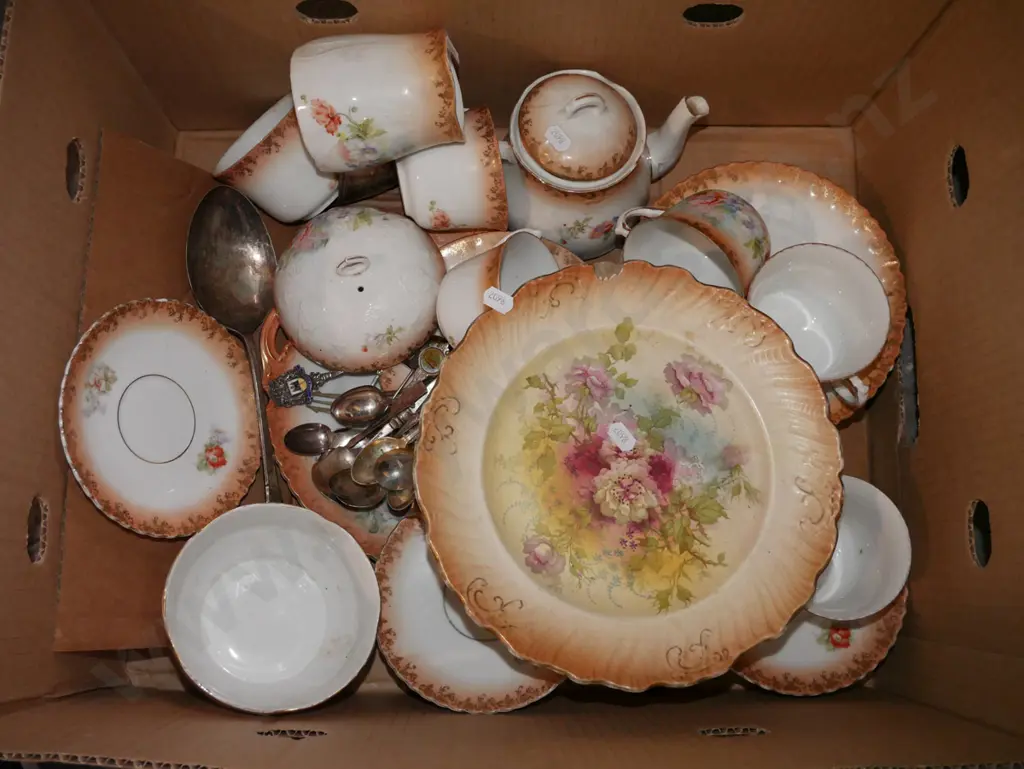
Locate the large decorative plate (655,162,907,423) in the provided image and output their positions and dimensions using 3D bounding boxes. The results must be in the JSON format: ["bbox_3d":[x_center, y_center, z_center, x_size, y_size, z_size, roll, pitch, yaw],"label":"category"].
[{"bbox_3d":[0.168,-0.056,0.672,0.184,0.024,0.184,0,79,-1],"label":"large decorative plate"}]

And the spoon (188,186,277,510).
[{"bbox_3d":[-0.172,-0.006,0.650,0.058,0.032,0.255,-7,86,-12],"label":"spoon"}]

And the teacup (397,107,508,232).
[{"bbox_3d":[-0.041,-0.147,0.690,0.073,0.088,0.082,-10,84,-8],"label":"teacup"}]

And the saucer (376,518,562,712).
[{"bbox_3d":[-0.017,0.136,0.632,0.136,0.023,0.136,0,79,-1],"label":"saucer"}]

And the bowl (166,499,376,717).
[{"bbox_3d":[-0.149,0.140,0.617,0.124,0.058,0.124,0,72,-18],"label":"bowl"}]

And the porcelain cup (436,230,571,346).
[{"bbox_3d":[-0.012,-0.060,0.659,0.062,0.084,0.098,-5,50,28],"label":"porcelain cup"}]

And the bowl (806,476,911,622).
[{"bbox_3d":[0.195,0.103,0.623,0.086,0.056,0.086,0,79,-1],"label":"bowl"}]

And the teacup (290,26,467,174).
[{"bbox_3d":[-0.081,-0.172,0.612,0.099,0.087,0.081,-6,84,-1],"label":"teacup"}]

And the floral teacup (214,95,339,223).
[{"bbox_3d":[-0.148,-0.148,0.685,0.086,0.084,0.070,-44,124,-1],"label":"floral teacup"}]

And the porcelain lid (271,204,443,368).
[{"bbox_3d":[-0.100,-0.065,0.672,0.112,0.052,0.112,0,74,0],"label":"porcelain lid"}]

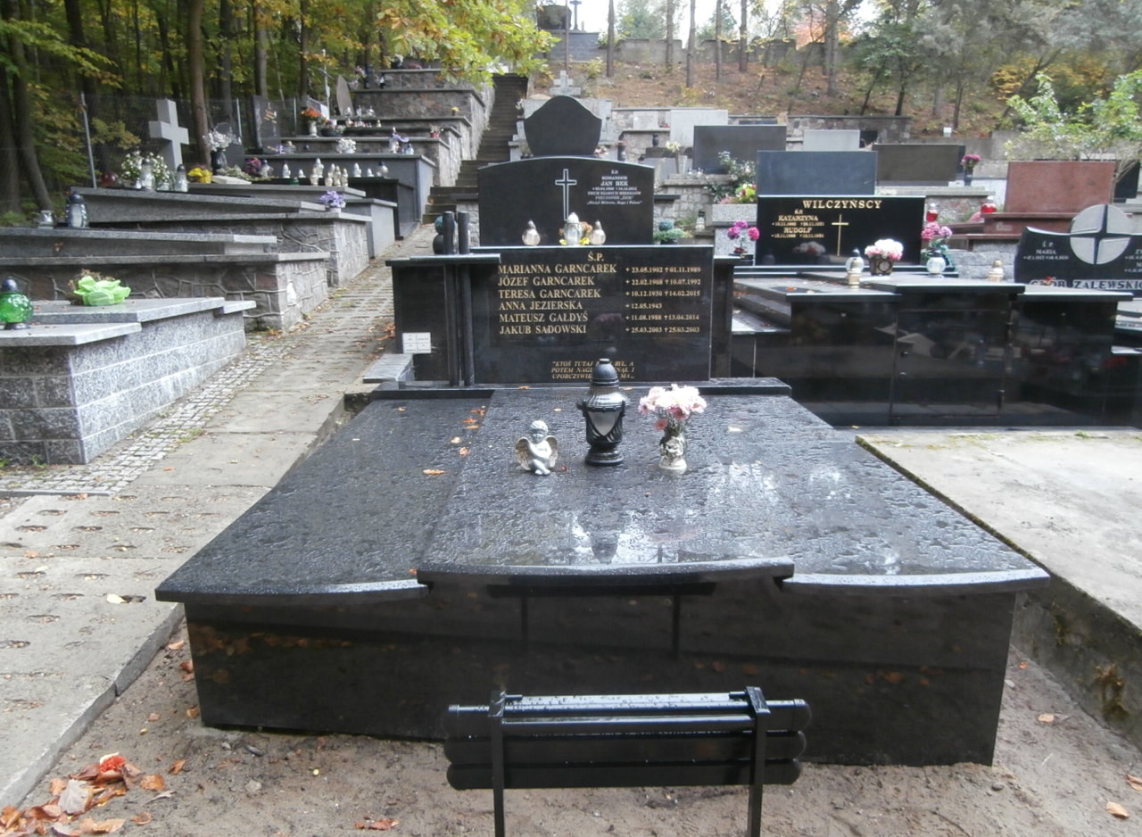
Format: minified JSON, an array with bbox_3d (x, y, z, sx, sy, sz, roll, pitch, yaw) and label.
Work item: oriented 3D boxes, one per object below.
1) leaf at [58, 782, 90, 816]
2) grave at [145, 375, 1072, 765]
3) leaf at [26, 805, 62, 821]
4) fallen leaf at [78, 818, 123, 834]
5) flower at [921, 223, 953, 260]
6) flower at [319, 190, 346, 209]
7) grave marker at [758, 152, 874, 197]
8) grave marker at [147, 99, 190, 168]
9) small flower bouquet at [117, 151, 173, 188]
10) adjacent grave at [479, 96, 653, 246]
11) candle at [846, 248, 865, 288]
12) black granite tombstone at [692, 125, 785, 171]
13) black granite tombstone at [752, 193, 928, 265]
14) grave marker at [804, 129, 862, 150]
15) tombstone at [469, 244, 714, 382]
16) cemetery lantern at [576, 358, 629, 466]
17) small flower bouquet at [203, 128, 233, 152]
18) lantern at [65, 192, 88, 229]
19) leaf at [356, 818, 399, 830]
[{"bbox_3d":[-1.234,0.942,1.965,0.085,0.040,0.100,-1,13,-1],"label":"leaf"},{"bbox_3d":[0.081,0.453,3.594,2.541,0.650,2.619,-1,13,-1],"label":"grave"},{"bbox_3d":[-1.325,0.988,1.991,0.088,0.022,0.050,-1,13,-1],"label":"leaf"},{"bbox_3d":[-1.126,0.977,1.899,0.112,0.025,0.060,-1,13,-1],"label":"fallen leaf"},{"bbox_3d":[2.823,-1.350,6.102,0.250,0.309,0.220,-1,13,-1],"label":"flower"},{"bbox_3d":[-2.755,-2.514,9.106,0.290,0.220,0.280,-1,13,-1],"label":"flower"},{"bbox_3d":[2.339,-2.288,7.534,1.120,0.530,0.100,-1,13,-1],"label":"grave marker"},{"bbox_3d":[-5.215,-3.668,10.319,0.180,1.020,0.540,2,13,12],"label":"grave marker"},{"bbox_3d":[-4.885,-2.849,9.080,0.530,0.430,0.470,-5,14,-18],"label":"small flower bouquet"},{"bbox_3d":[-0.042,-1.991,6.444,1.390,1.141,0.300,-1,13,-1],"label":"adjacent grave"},{"bbox_3d":[1.962,-1.037,5.467,0.124,0.279,0.120,-1,13,-1],"label":"candle"},{"bbox_3d":[2.091,-3.367,9.845,1.150,0.560,0.100,-1,13,-1],"label":"black granite tombstone"},{"bbox_3d":[1.929,-1.347,5.701,1.210,0.490,0.090,-1,13,-3],"label":"black granite tombstone"},{"bbox_3d":[4.086,-4.338,12.439,0.900,0.420,0.120,-1,13,-1],"label":"grave marker"},{"bbox_3d":[0.115,-0.611,4.661,1.433,0.793,0.090,-1,13,-1],"label":"tombstone"},{"bbox_3d":[0.137,-0.037,3.232,0.200,0.414,0.180,-1,13,-1],"label":"cemetery lantern"},{"bbox_3d":[-4.829,-3.806,10.810,0.400,0.320,0.380,-6,14,-21],"label":"small flower bouquet"},{"bbox_3d":[-4.413,-1.858,7.062,0.185,0.345,0.185,-1,13,-1],"label":"lantern"},{"bbox_3d":[-0.479,1.007,1.965,0.105,0.020,0.050,-1,13,-1],"label":"leaf"}]

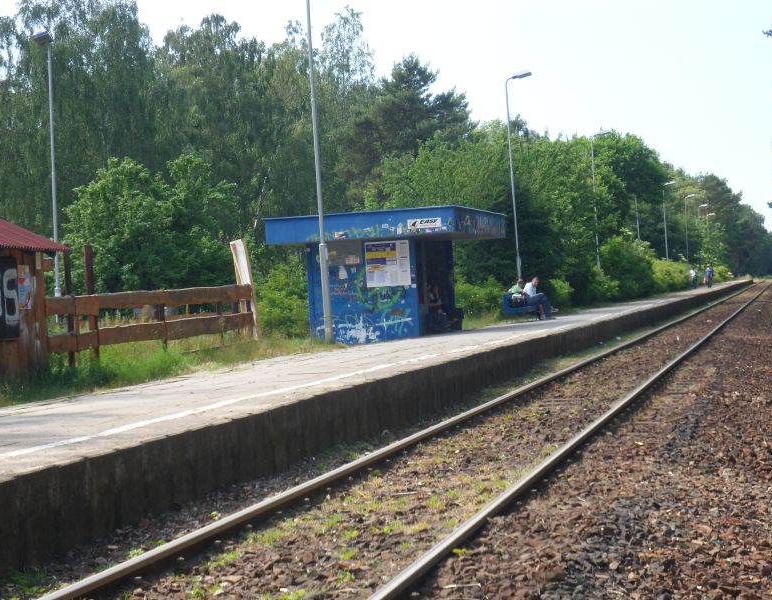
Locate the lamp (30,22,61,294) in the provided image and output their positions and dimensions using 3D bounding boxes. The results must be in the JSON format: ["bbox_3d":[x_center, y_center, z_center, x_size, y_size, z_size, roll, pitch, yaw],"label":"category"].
[{"bbox_3d":[-7.834,-2.393,45.945,0.300,7.950,0.850,-3,0,32],"label":"lamp"}]

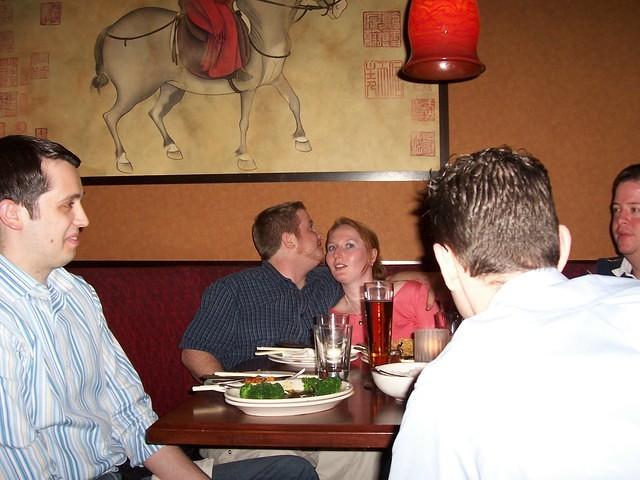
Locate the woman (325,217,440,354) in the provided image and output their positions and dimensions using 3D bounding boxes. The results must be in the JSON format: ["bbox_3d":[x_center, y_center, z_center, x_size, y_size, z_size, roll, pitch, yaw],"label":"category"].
[{"bbox_3d":[0.180,0.505,2.120,0.500,1.160,0.750,0,1,3],"label":"woman"}]

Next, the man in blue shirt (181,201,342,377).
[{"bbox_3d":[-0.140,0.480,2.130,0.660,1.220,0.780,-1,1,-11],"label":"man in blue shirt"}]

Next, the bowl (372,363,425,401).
[{"bbox_3d":[0.198,0.316,1.505,0.168,0.062,0.168,-1,1,0],"label":"bowl"}]

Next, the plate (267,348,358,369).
[{"bbox_3d":[-0.020,0.326,1.860,0.250,0.026,0.250,-1,1,0],"label":"plate"}]

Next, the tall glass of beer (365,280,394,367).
[{"bbox_3d":[0.161,0.226,1.855,0.081,0.224,0.081,-1,1,0],"label":"tall glass of beer"}]

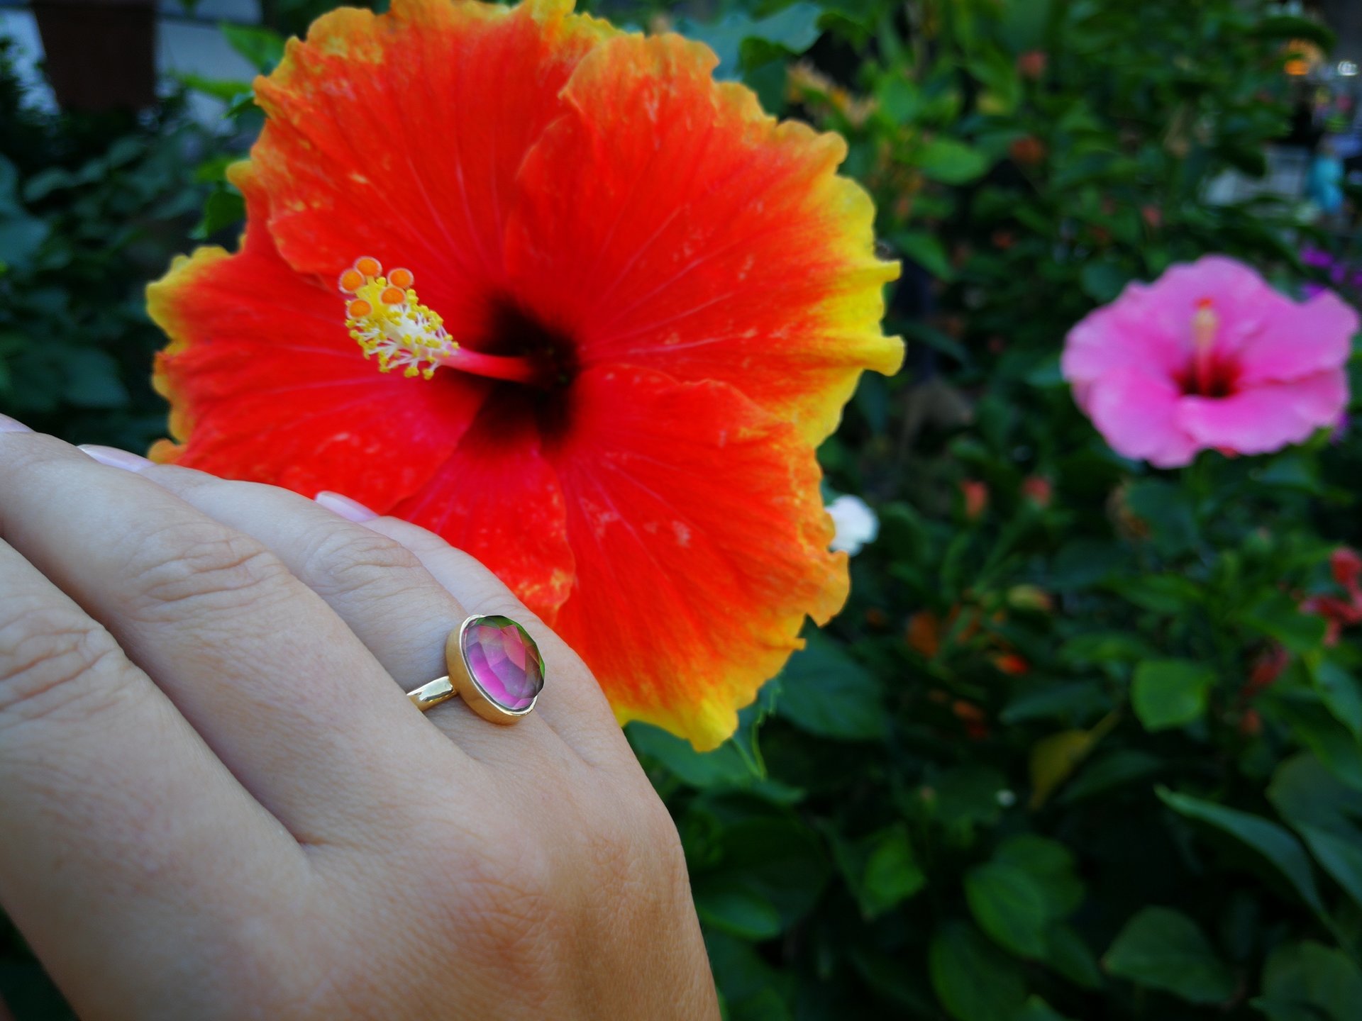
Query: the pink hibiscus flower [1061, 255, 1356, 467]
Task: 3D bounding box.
[{"bbox_3d":[0.238,-0.067,0.486,0.120,0.070,0.115,9,60,31],"label":"pink hibiscus flower"}]

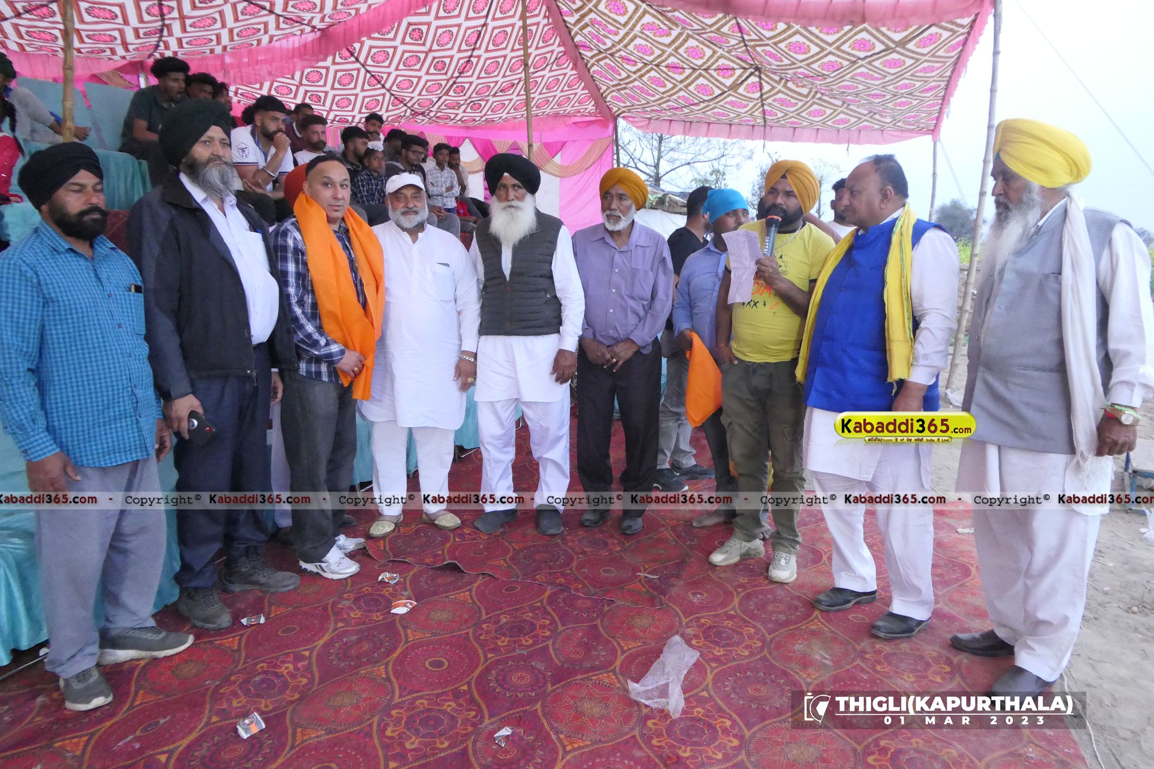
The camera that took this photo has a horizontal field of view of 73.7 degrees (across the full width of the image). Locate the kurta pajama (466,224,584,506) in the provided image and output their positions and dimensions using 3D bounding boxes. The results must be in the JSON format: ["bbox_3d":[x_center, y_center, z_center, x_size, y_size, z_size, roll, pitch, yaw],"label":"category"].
[{"bbox_3d":[-0.249,-0.048,3.803,0.565,1.434,0.320,2,11,8],"label":"kurta pajama"}]

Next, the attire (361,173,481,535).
[{"bbox_3d":[-0.761,-0.138,3.753,0.580,1.725,0.380,-1,11,-9],"label":"attire"}]

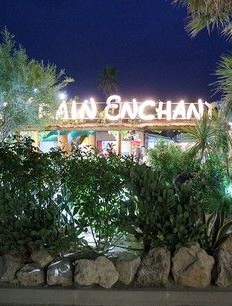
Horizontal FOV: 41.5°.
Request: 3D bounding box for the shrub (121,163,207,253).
[{"bbox_3d":[0.660,0.750,4.250,1.150,1.220,1.000,0,0,0],"label":"shrub"}]

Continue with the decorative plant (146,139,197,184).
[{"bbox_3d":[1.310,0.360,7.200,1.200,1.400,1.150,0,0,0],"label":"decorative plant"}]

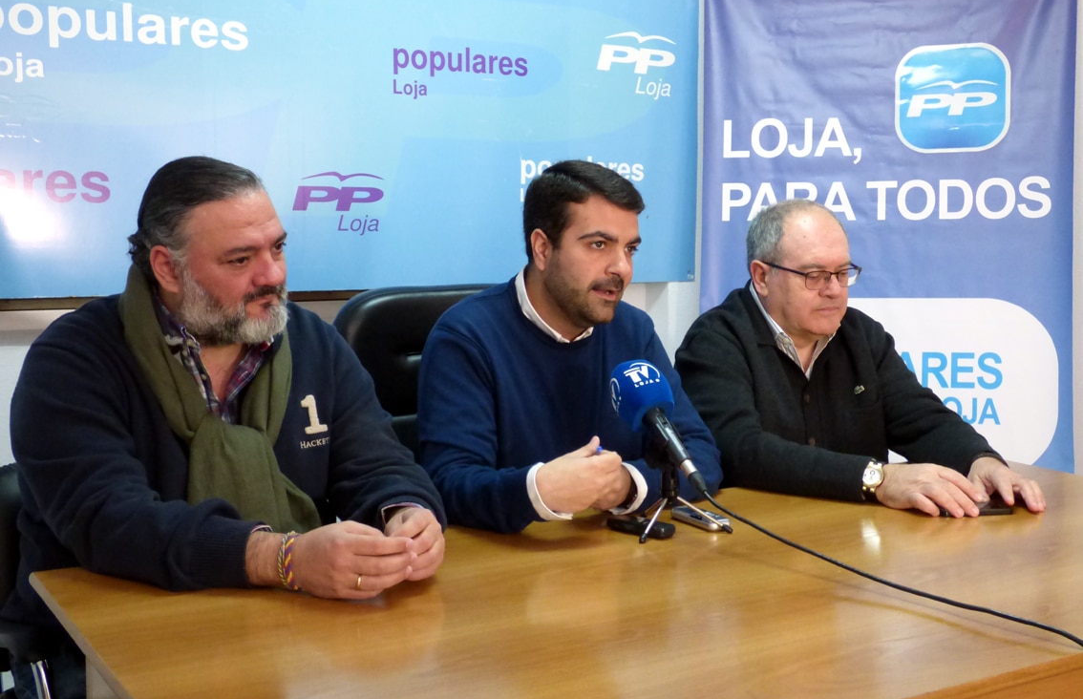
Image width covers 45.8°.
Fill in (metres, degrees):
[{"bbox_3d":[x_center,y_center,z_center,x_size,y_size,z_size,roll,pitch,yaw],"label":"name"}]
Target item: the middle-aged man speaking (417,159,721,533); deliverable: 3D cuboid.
[{"bbox_3d":[0.059,0.347,2.050,0.530,1.288,0.650,-3,6,-31],"label":"middle-aged man speaking"}]

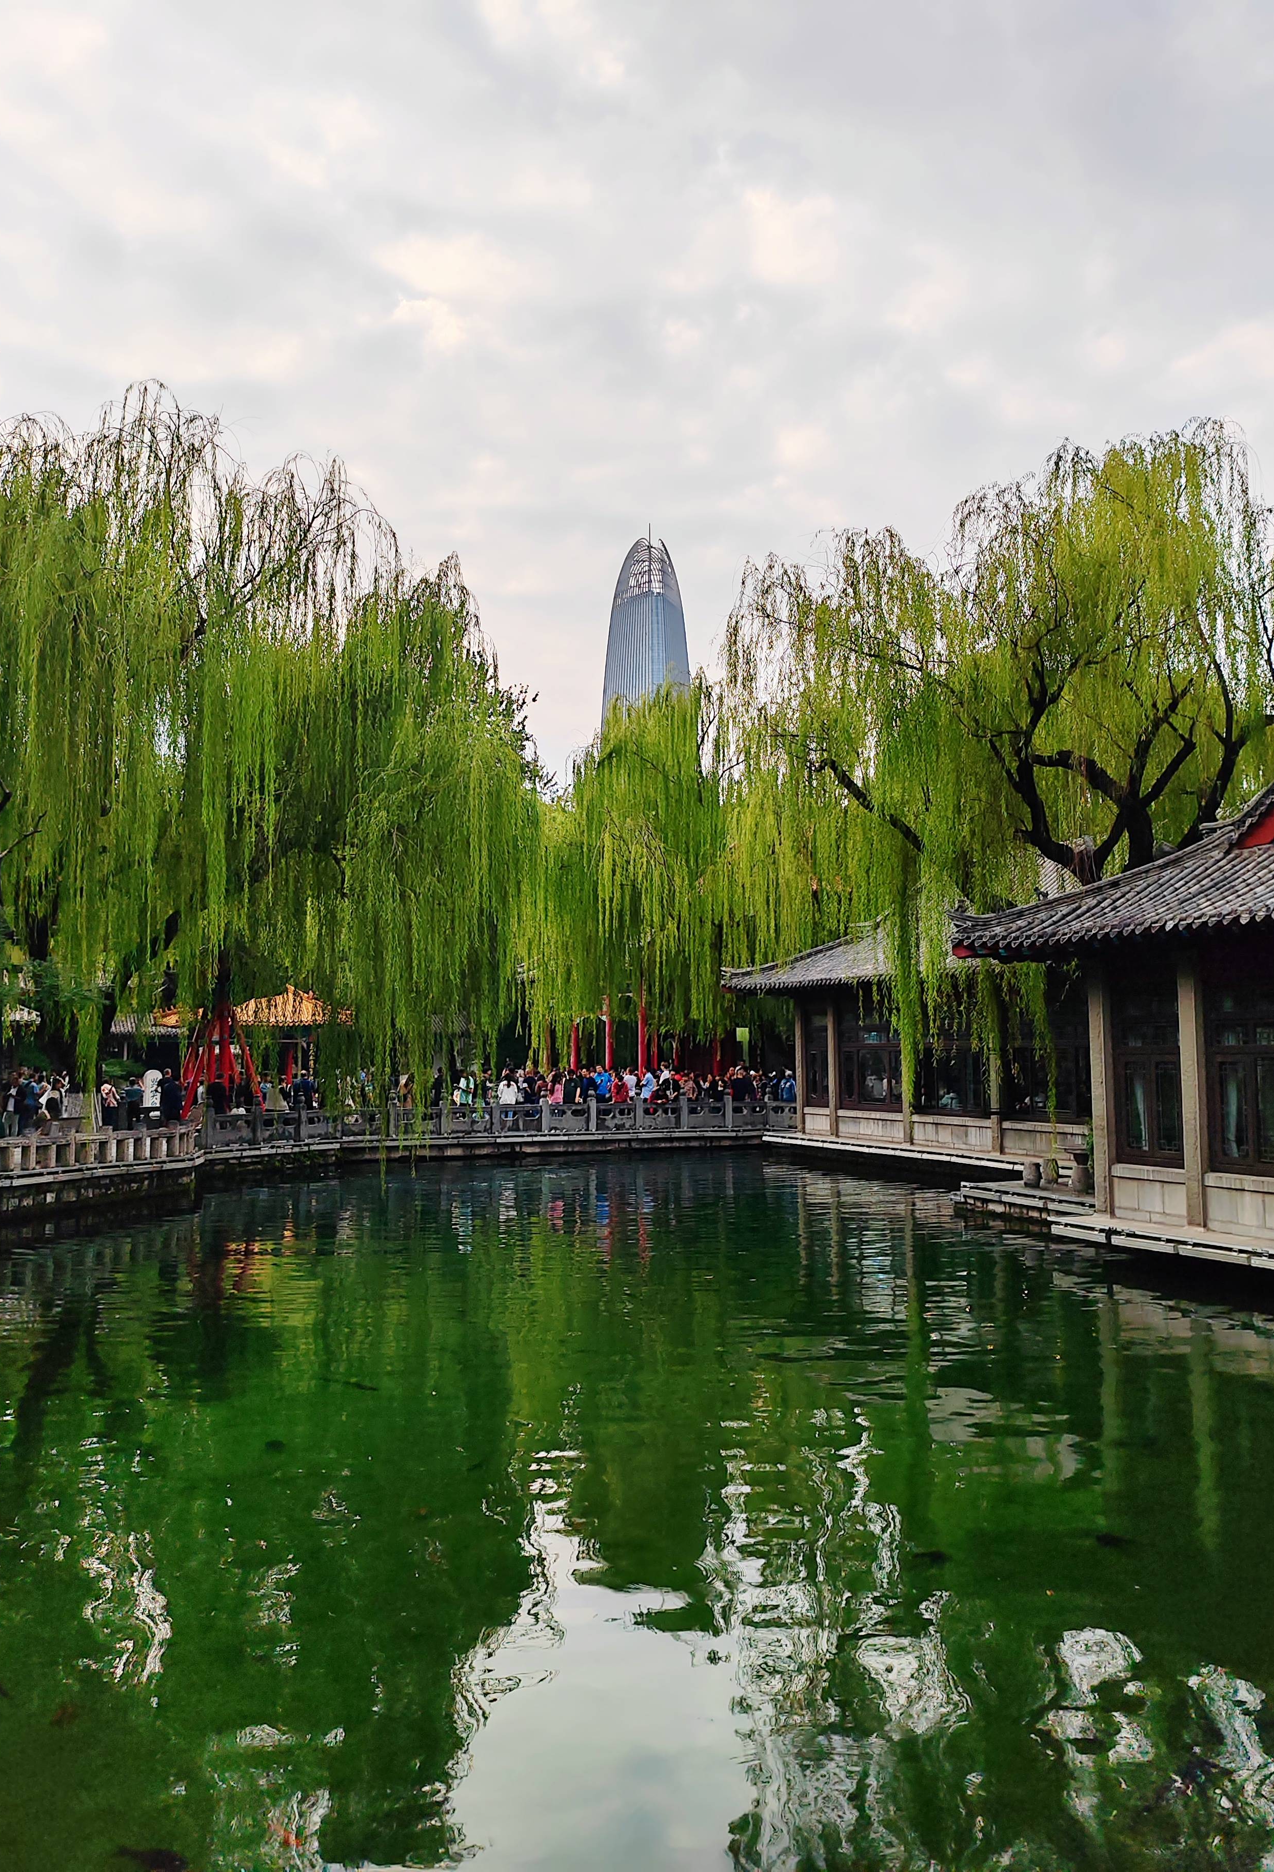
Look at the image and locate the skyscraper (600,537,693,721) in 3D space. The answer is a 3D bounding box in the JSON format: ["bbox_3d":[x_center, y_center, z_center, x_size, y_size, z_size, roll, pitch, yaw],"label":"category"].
[{"bbox_3d":[7.160,-82.491,839.053,46.000,301.000,46.000,-3,-5,29],"label":"skyscraper"}]

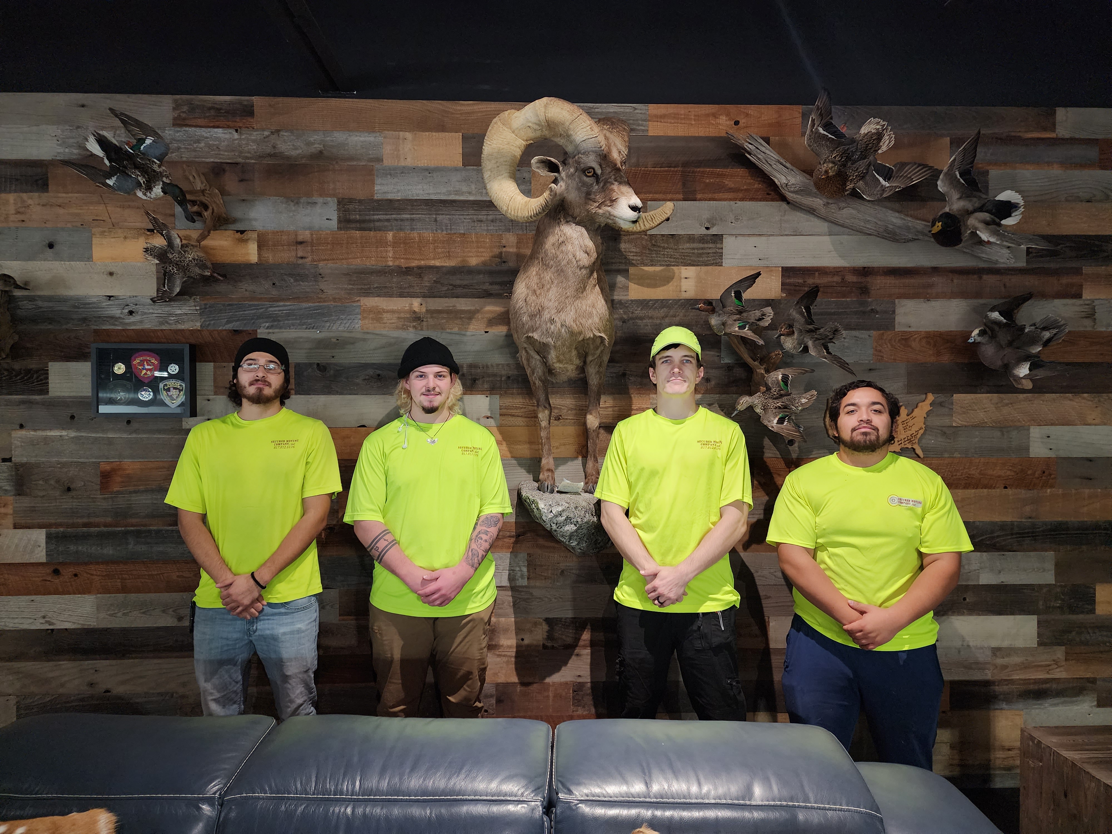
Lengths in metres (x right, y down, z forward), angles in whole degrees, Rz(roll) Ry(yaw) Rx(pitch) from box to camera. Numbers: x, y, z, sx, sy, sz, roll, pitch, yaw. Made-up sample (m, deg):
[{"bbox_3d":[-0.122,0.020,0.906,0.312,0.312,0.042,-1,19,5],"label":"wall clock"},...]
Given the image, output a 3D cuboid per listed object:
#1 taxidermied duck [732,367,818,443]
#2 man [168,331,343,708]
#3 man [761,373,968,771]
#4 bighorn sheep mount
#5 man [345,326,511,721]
[{"bbox_3d":[0.840,-0.017,2.806,0.386,0.271,0.160,-13,-12,-15],"label":"taxidermied duck"},{"bbox_3d":[-1.007,0.630,2.497,0.570,1.800,0.350,0,1,-5],"label":"man"},{"bbox_3d":[0.943,0.714,2.259,0.605,1.652,0.420,0,1,12],"label":"man"},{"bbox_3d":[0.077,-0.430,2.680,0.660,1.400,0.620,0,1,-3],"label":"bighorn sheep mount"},{"bbox_3d":[-0.427,0.630,2.497,0.550,1.800,0.350,0,1,-2],"label":"man"}]

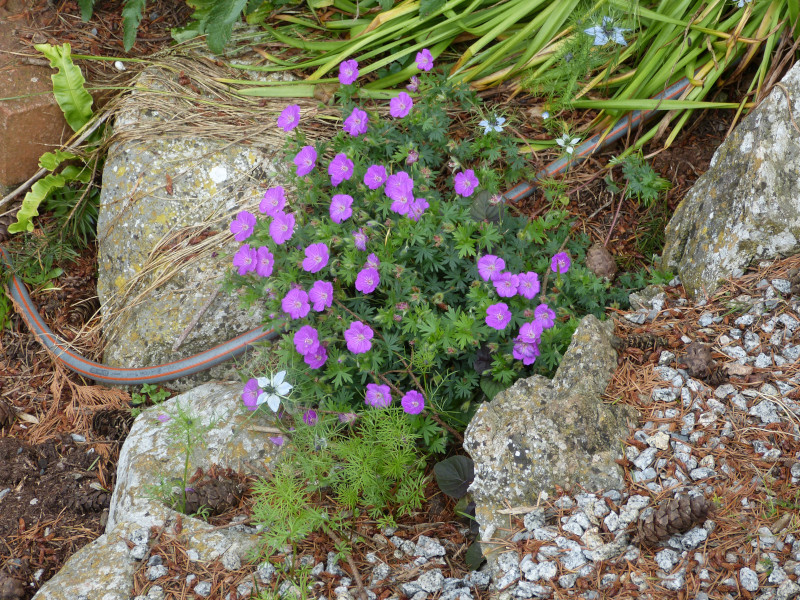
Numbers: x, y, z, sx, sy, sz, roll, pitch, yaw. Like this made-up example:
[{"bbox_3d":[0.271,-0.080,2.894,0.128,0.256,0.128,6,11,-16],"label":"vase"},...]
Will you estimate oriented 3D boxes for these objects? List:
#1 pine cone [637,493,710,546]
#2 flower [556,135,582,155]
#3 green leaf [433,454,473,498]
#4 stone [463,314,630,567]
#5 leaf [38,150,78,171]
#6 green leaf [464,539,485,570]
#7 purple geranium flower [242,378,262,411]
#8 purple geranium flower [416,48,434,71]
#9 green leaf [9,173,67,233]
[{"bbox_3d":[0.282,0.227,2.600,0.084,0.040,0.040,-23,44,-27],"label":"pine cone"},{"bbox_3d":[0.189,-0.173,2.810,0.030,0.014,0.030,0,45,0],"label":"flower"},{"bbox_3d":[0.058,0.186,2.660,0.047,0.010,0.047,10,63,19],"label":"green leaf"},{"bbox_3d":[0.159,0.153,2.670,0.180,0.190,0.190,0,38,0],"label":"stone"},{"bbox_3d":[-0.397,-0.162,2.930,0.043,0.012,0.022,-12,41,-6],"label":"leaf"},{"bbox_3d":[0.076,0.262,2.580,0.023,0.008,0.033,8,63,25],"label":"green leaf"},{"bbox_3d":[-0.159,0.103,2.740,0.033,0.033,0.011,-4,-7,37],"label":"purple geranium flower"},{"bbox_3d":[0.029,-0.276,2.900,0.023,0.010,0.025,-7,70,20],"label":"purple geranium flower"},{"bbox_3d":[-0.421,-0.111,2.920,0.092,0.020,0.030,-44,44,-17],"label":"green leaf"}]

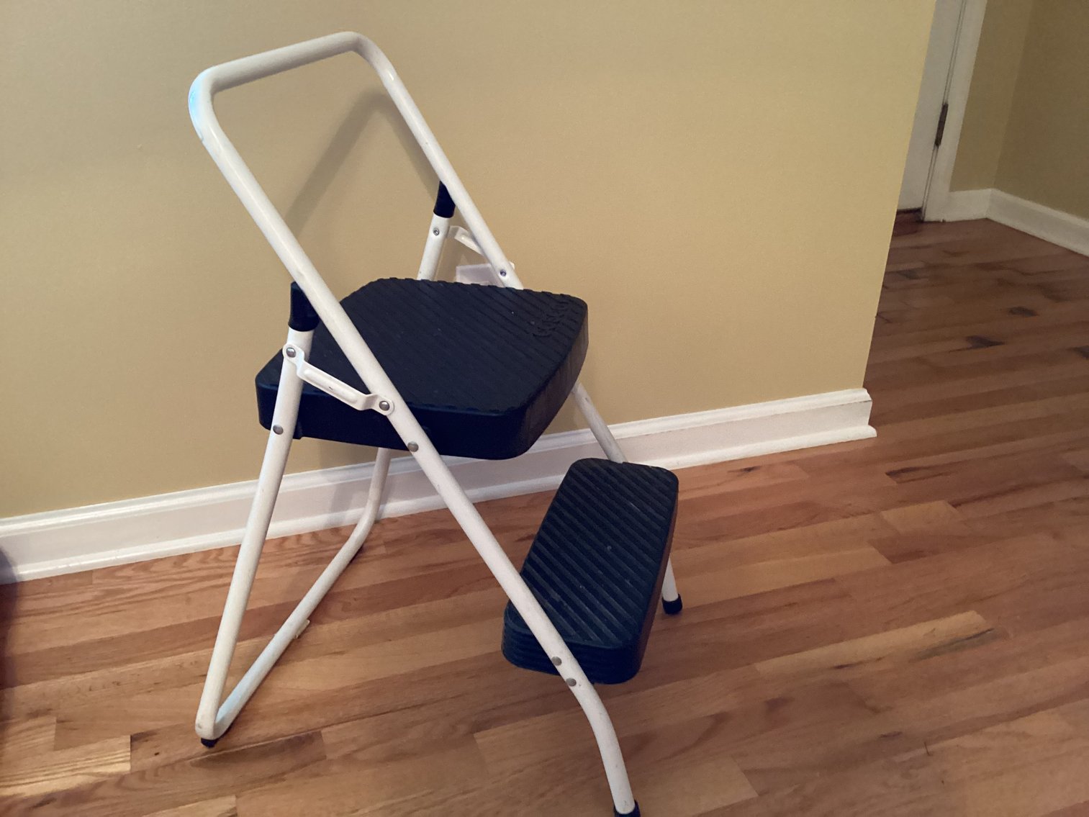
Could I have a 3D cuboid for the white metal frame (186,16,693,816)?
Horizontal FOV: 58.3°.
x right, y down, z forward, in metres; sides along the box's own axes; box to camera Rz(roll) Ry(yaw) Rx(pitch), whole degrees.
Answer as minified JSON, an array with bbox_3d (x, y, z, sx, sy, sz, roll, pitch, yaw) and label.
[{"bbox_3d":[-0.084,0.001,0.992,0.464,0.685,0.428,7,28,12],"label":"white metal frame"}]

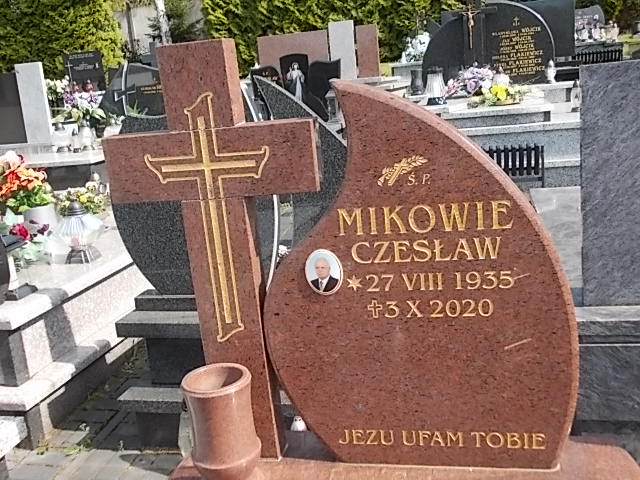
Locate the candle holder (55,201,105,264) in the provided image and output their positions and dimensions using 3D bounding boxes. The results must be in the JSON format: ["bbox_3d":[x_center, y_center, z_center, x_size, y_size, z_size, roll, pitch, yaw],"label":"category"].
[{"bbox_3d":[-1.193,-0.052,3.444,0.205,0.285,0.205,-2,13,14],"label":"candle holder"}]

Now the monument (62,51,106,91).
[{"bbox_3d":[-3.211,-2.289,9.600,0.580,0.600,0.100,-2,13,14],"label":"monument"}]

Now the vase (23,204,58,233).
[{"bbox_3d":[-1.635,-0.108,4.119,0.185,0.180,0.185,-2,13,14],"label":"vase"}]

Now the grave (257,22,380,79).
[{"bbox_3d":[-0.006,-2.416,9.100,1.580,0.740,0.220,-2,13,14],"label":"grave"}]

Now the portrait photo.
[{"bbox_3d":[0.009,0.068,1.495,0.082,0.102,0.010,-3,13,13],"label":"portrait photo"}]

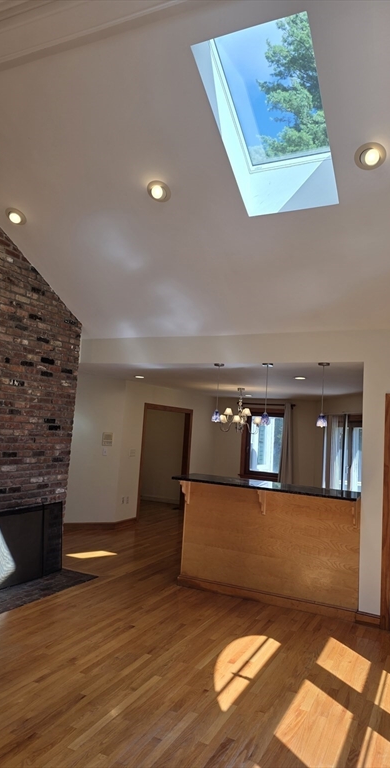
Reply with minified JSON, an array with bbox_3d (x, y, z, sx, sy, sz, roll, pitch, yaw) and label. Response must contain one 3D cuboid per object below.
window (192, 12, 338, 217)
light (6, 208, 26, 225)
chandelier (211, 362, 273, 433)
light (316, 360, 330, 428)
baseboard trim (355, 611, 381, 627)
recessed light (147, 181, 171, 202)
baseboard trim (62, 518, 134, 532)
[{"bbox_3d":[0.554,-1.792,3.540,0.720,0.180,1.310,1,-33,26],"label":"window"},{"bbox_3d":[-1.689,-1.593,4.832,0.205,0.050,0.205,1,-33,26],"label":"light"},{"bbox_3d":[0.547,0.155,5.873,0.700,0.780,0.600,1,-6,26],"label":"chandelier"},{"bbox_3d":[1.290,0.116,5.137,0.120,0.643,0.120,1,-6,26],"label":"light"},{"bbox_3d":[1.588,2.163,4.666,0.215,0.110,0.025,1,-6,26],"label":"baseboard trim"},{"bbox_3d":[-0.287,-1.575,4.164,0.205,0.050,0.205,12,-30,7],"label":"recessed light"},{"bbox_3d":[-1.511,2.364,8.573,1.380,0.110,0.220,8,-7,-41],"label":"baseboard trim"}]

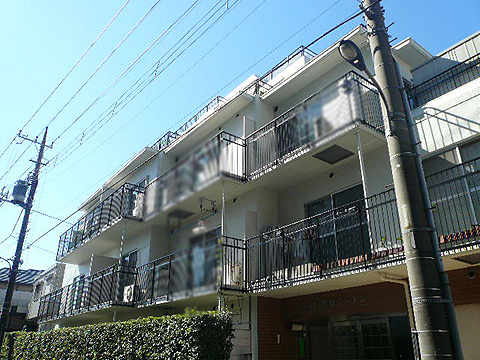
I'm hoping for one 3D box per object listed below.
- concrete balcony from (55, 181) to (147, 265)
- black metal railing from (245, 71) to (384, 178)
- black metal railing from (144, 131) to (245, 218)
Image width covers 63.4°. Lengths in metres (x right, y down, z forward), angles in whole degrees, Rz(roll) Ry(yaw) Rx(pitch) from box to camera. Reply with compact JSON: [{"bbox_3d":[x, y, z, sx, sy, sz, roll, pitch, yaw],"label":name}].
[{"bbox_3d":[-5.773,1.958,15.385,0.690,1.180,7.750,17,-29,-34],"label":"concrete balcony"},{"bbox_3d":[1.553,-0.964,8.852,1.000,1.180,3.400,17,-29,-34],"label":"black metal railing"},{"bbox_3d":[-1.492,0.122,11.279,0.760,1.180,4.530,17,-29,-34],"label":"black metal railing"}]

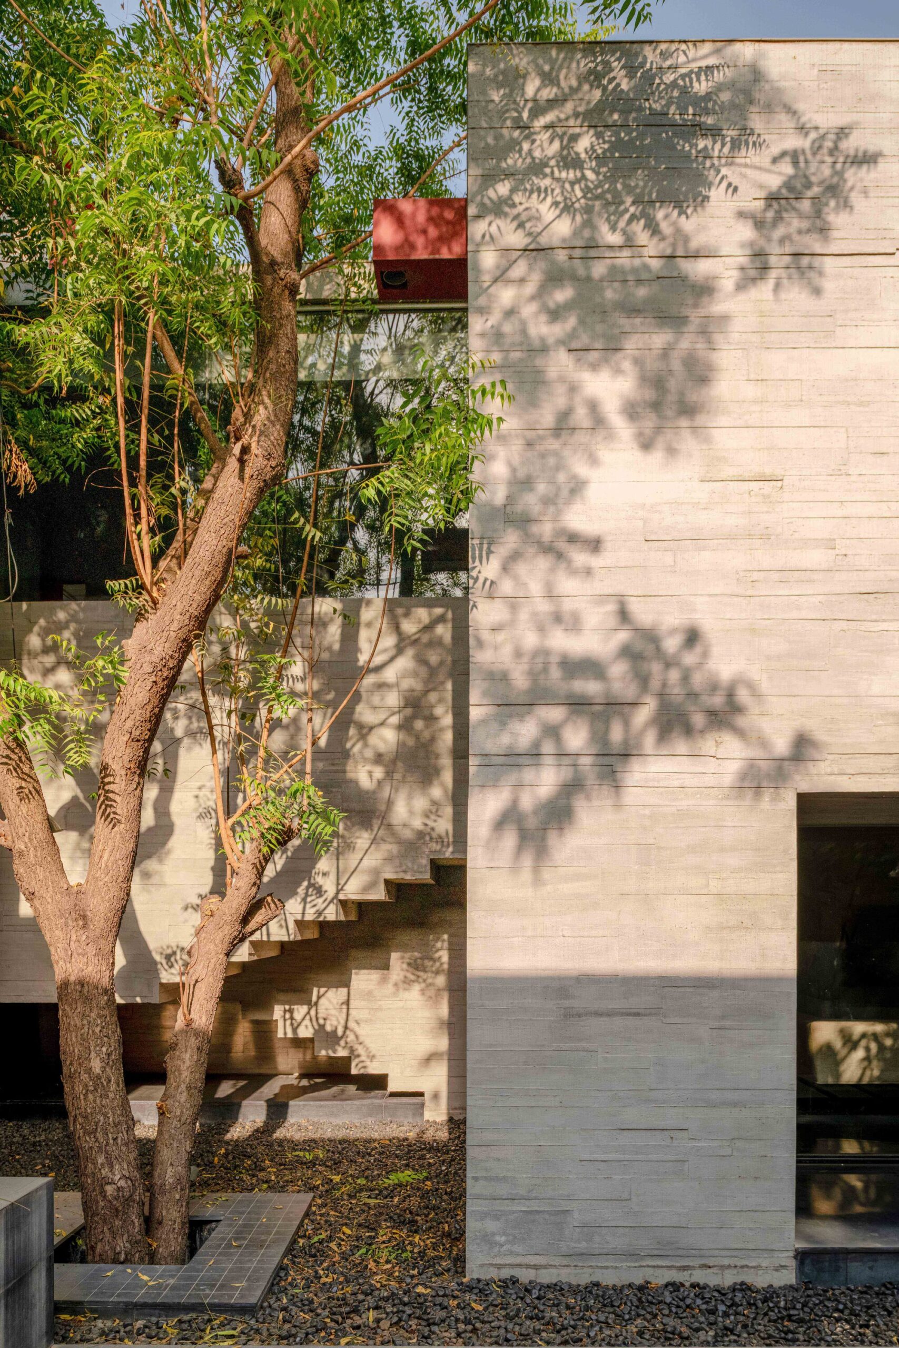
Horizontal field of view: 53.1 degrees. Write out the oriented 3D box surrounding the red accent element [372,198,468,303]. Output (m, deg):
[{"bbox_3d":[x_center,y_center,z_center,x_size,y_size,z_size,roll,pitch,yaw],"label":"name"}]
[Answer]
[{"bbox_3d":[-0.193,-2.870,6.100,0.620,0.430,0.460,0,0,0],"label":"red accent element"}]

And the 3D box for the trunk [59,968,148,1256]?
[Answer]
[{"bbox_3d":[-1.717,2.203,4.450,0.420,1.430,0.360,0,0,0],"label":"trunk"}]

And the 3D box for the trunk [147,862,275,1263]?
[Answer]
[{"bbox_3d":[-1.231,2.008,4.650,0.640,2.070,0.440,0,0,0],"label":"trunk"}]

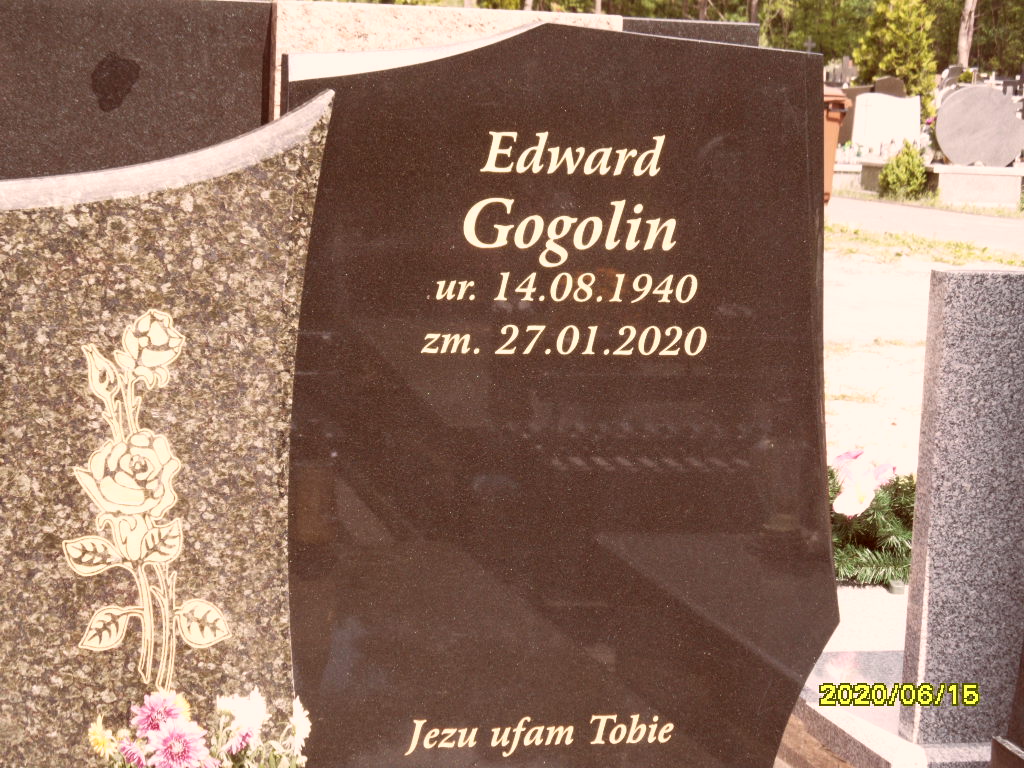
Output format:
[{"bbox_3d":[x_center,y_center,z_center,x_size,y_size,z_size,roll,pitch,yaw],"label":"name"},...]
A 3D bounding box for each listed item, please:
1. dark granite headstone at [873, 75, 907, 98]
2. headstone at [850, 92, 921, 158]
[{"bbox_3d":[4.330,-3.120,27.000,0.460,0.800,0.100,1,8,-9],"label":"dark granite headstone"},{"bbox_3d":[3.951,-2.731,25.000,0.700,0.680,0.100,1,8,-9],"label":"headstone"}]

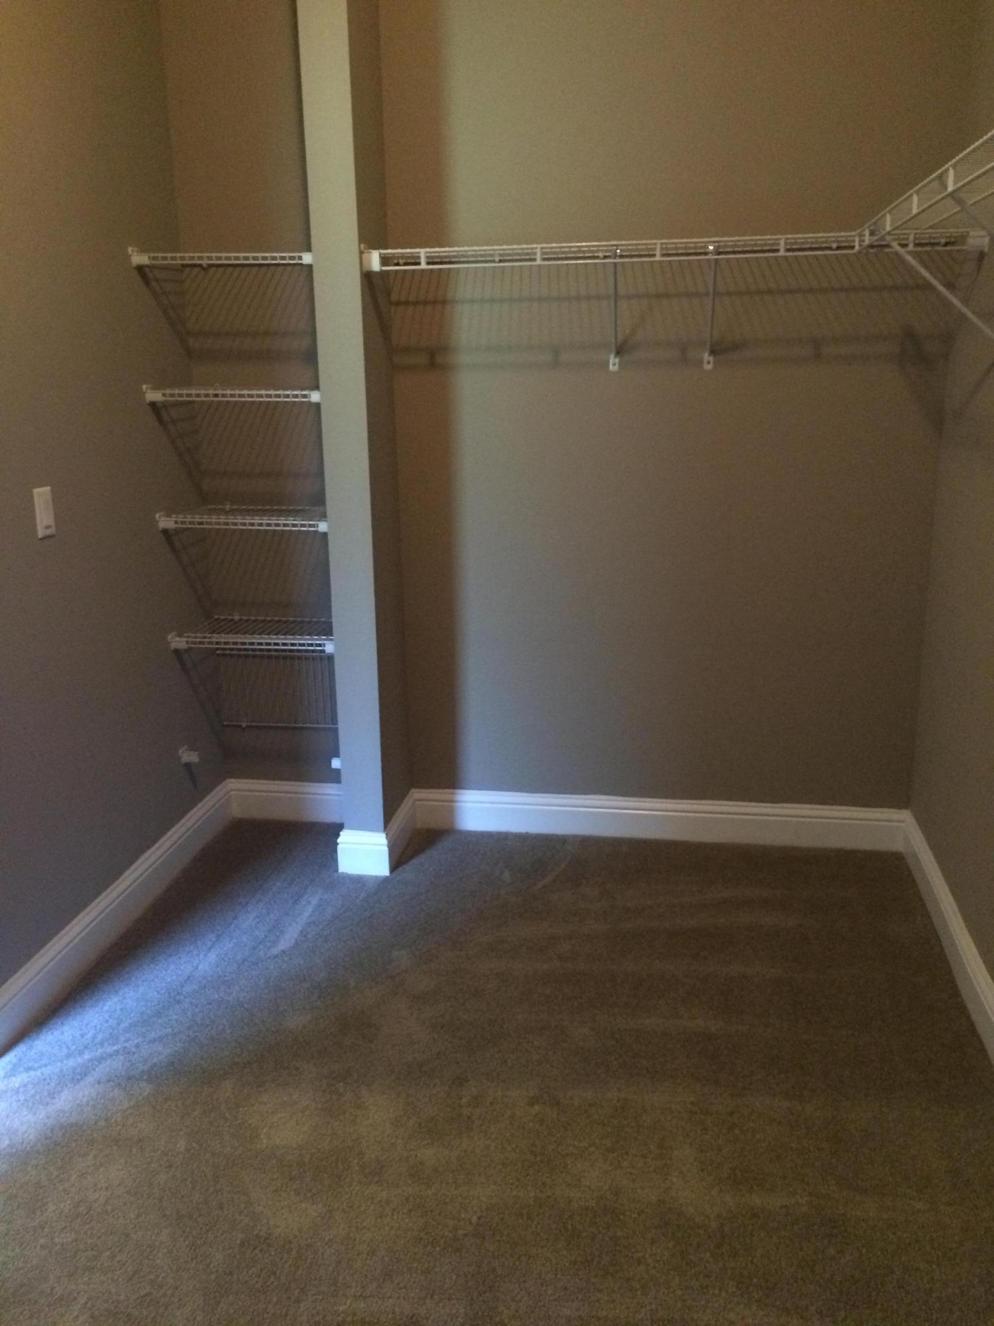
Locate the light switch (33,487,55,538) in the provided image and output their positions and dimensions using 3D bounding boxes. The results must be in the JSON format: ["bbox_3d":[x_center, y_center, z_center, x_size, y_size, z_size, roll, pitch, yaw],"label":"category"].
[{"bbox_3d":[-1.060,-0.352,2.604,0.012,0.115,0.071,2,16,9],"label":"light switch"}]

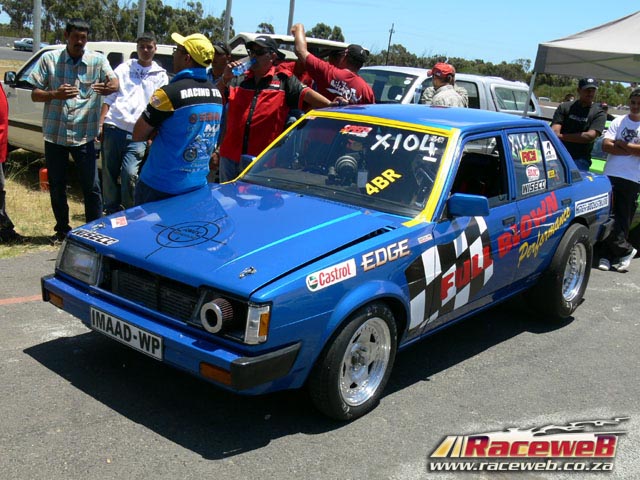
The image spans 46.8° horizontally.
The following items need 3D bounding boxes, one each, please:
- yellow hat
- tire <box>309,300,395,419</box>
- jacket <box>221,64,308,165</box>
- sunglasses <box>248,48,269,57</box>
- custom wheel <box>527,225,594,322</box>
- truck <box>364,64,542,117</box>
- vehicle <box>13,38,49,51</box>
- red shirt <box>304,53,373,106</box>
[{"bbox_3d":[-0.745,-1.113,4.320,0.270,0.155,0.185,35,18,8],"label":"yellow hat"},{"bbox_3d":[0.152,0.540,3.411,0.170,0.555,0.555,15,15,35],"label":"tire"},{"bbox_3d":[-0.394,-0.891,5.250,0.620,0.690,0.320,7,13,6],"label":"jacket"},{"bbox_3d":[-0.412,-1.308,5.160,0.145,0.048,0.140,13,15,30],"label":"sunglasses"},{"bbox_3d":[1.699,0.207,5.221,0.240,0.640,0.640,16,16,37],"label":"custom wheel"},{"bbox_3d":[1.360,-1.845,11.450,5.050,1.680,1.750,-6,17,-43],"label":"truck"},{"bbox_3d":[-32.714,-22.173,84.000,4.300,1.400,1.680,0,14,-24],"label":"vehicle"},{"bbox_3d":[0.157,-1.098,5.950,0.580,0.760,0.330,4,13,-8],"label":"red shirt"}]

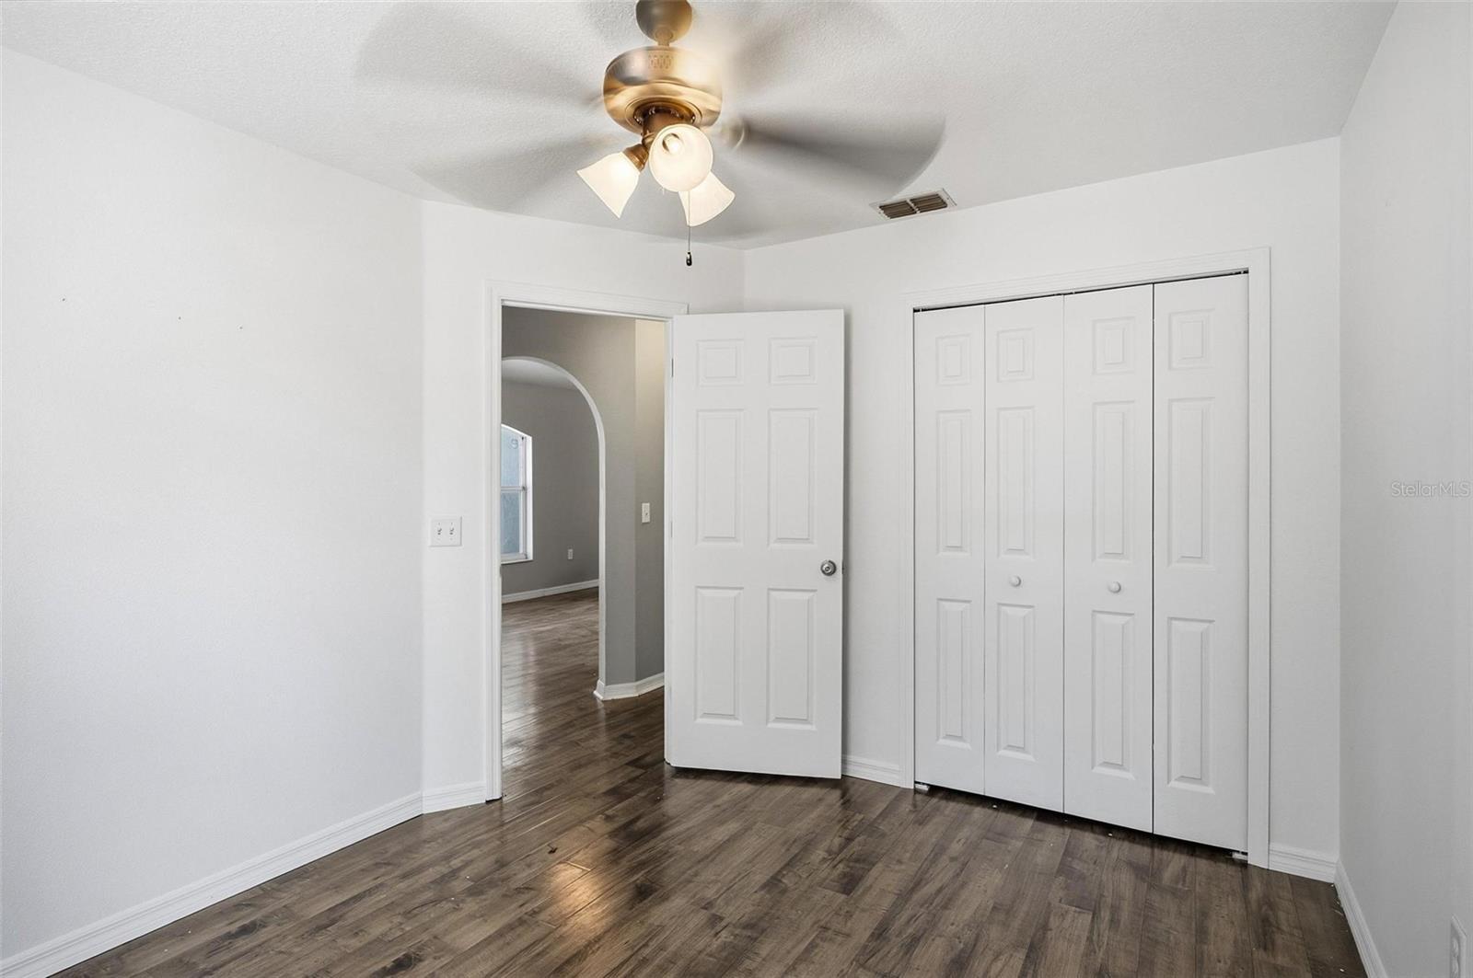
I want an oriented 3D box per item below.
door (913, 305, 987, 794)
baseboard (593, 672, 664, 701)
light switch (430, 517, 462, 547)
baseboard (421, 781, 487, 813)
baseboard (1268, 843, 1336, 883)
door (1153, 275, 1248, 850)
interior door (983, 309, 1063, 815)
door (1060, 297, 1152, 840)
[{"bbox_3d":[0.899,0.253,3.088,0.292,2.001,0.035,0,0,31],"label":"door"},{"bbox_3d":[-0.647,1.235,4.628,0.447,0.086,0.221,0,0,-24],"label":"baseboard"},{"bbox_3d":[-1.169,0.174,2.961,0.116,0.115,0.010,0,0,-26],"label":"light switch"},{"bbox_3d":[-1.142,1.248,2.977,0.236,0.083,0.014,0,0,-26],"label":"baseboard"},{"bbox_3d":[1.887,1.246,2.455,0.177,0.084,0.014,0,0,31],"label":"baseboard"},{"bbox_3d":[1.651,0.255,2.628,0.292,2.001,0.035,0,0,31],"label":"door"},{"bbox_3d":[1.150,0.253,2.935,0.292,2.001,0.035,0,0,31],"label":"interior door"},{"bbox_3d":[1.401,0.254,2.781,0.292,2.001,0.035,0,0,31],"label":"door"}]

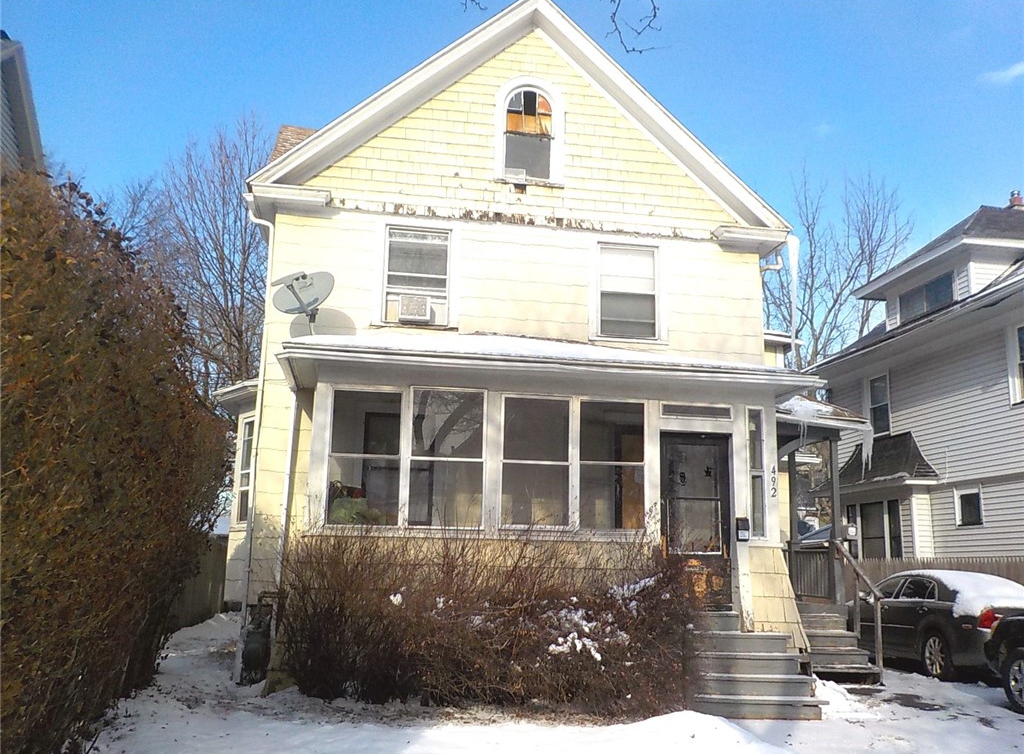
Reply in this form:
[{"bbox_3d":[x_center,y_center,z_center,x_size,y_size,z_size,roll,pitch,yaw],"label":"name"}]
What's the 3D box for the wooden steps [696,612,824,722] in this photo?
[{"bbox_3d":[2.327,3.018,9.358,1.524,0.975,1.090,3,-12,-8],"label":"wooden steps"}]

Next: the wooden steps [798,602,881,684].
[{"bbox_3d":[4.065,3.444,11.528,0.900,0.955,1.050,3,-12,-8],"label":"wooden steps"}]

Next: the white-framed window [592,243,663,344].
[{"bbox_3d":[1.659,-1.213,12.773,1.040,1.451,0.120,3,-12,-8],"label":"white-framed window"}]

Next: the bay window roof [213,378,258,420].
[{"bbox_3d":[-4.093,0.389,13.888,0.860,0.400,3.300,3,-12,-8],"label":"bay window roof"}]

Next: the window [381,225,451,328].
[{"bbox_3d":[-1.308,-1.400,12.326,0.923,1.416,0.130,3,-9,-10],"label":"window"}]

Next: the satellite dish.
[{"bbox_3d":[-2.605,-0.982,11.052,0.660,0.620,0.440,-3,-13,21],"label":"satellite dish"}]

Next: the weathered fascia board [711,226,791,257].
[{"bbox_3d":[3.533,-2.005,13.103,1.090,0.270,0.350,3,-12,-8],"label":"weathered fascia board"}]

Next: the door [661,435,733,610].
[{"bbox_3d":[2.124,1.620,10.229,0.858,1.993,0.090,3,-12,-8],"label":"door"}]

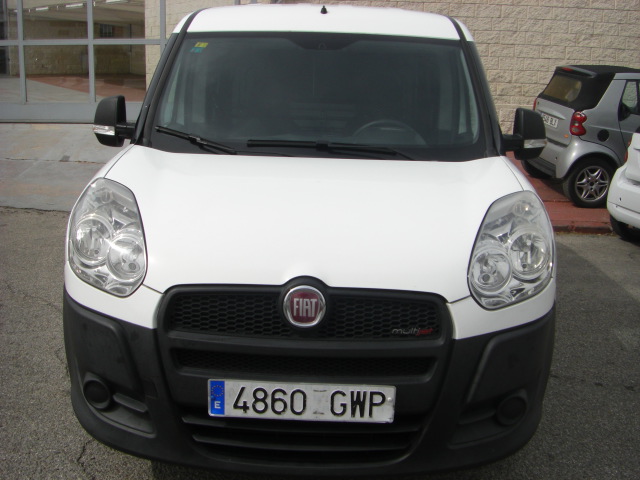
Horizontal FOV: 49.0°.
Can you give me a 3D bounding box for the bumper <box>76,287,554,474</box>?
[{"bbox_3d":[-0.048,0.377,2.193,1.760,0.550,0.560,2,11,1],"label":"bumper"}]

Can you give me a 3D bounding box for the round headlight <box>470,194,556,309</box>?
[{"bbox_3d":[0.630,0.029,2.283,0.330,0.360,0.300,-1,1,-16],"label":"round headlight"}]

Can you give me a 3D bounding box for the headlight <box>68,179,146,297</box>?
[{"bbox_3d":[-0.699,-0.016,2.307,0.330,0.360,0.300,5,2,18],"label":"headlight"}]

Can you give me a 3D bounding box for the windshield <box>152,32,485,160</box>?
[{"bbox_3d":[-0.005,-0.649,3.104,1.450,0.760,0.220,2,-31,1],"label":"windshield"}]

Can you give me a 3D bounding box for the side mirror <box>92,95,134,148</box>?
[{"bbox_3d":[-0.959,-0.549,3.249,0.210,0.245,0.170,2,11,1],"label":"side mirror"}]

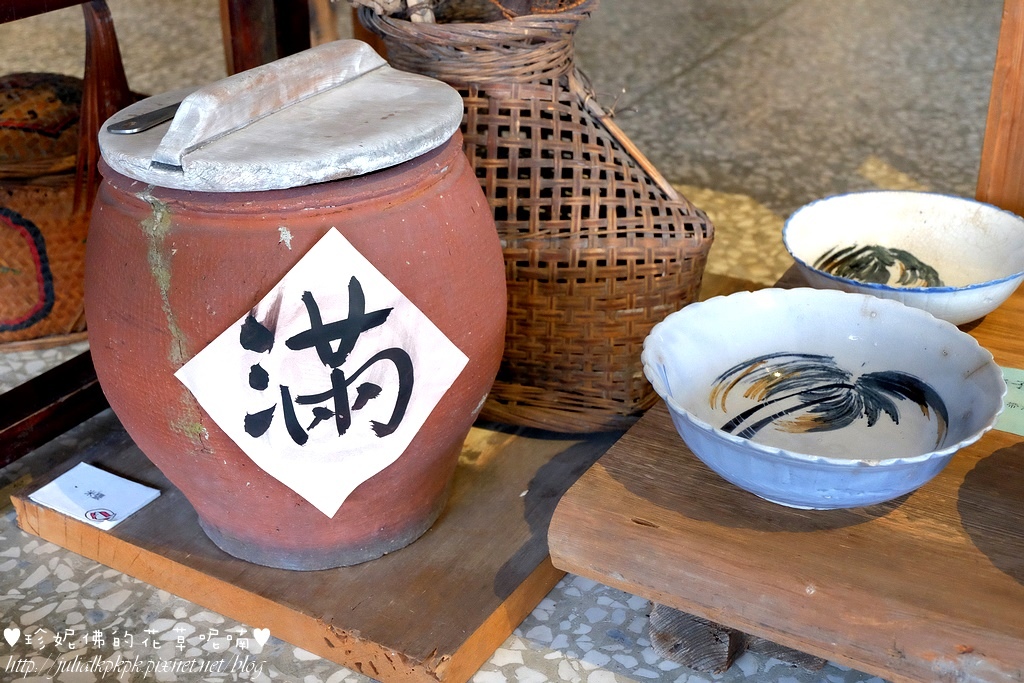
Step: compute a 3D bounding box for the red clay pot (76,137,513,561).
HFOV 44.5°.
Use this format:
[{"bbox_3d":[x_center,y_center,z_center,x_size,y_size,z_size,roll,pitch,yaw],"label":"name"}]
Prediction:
[{"bbox_3d":[-0.161,-0.016,0.964,0.316,0.321,0.316,0,28,0],"label":"red clay pot"}]

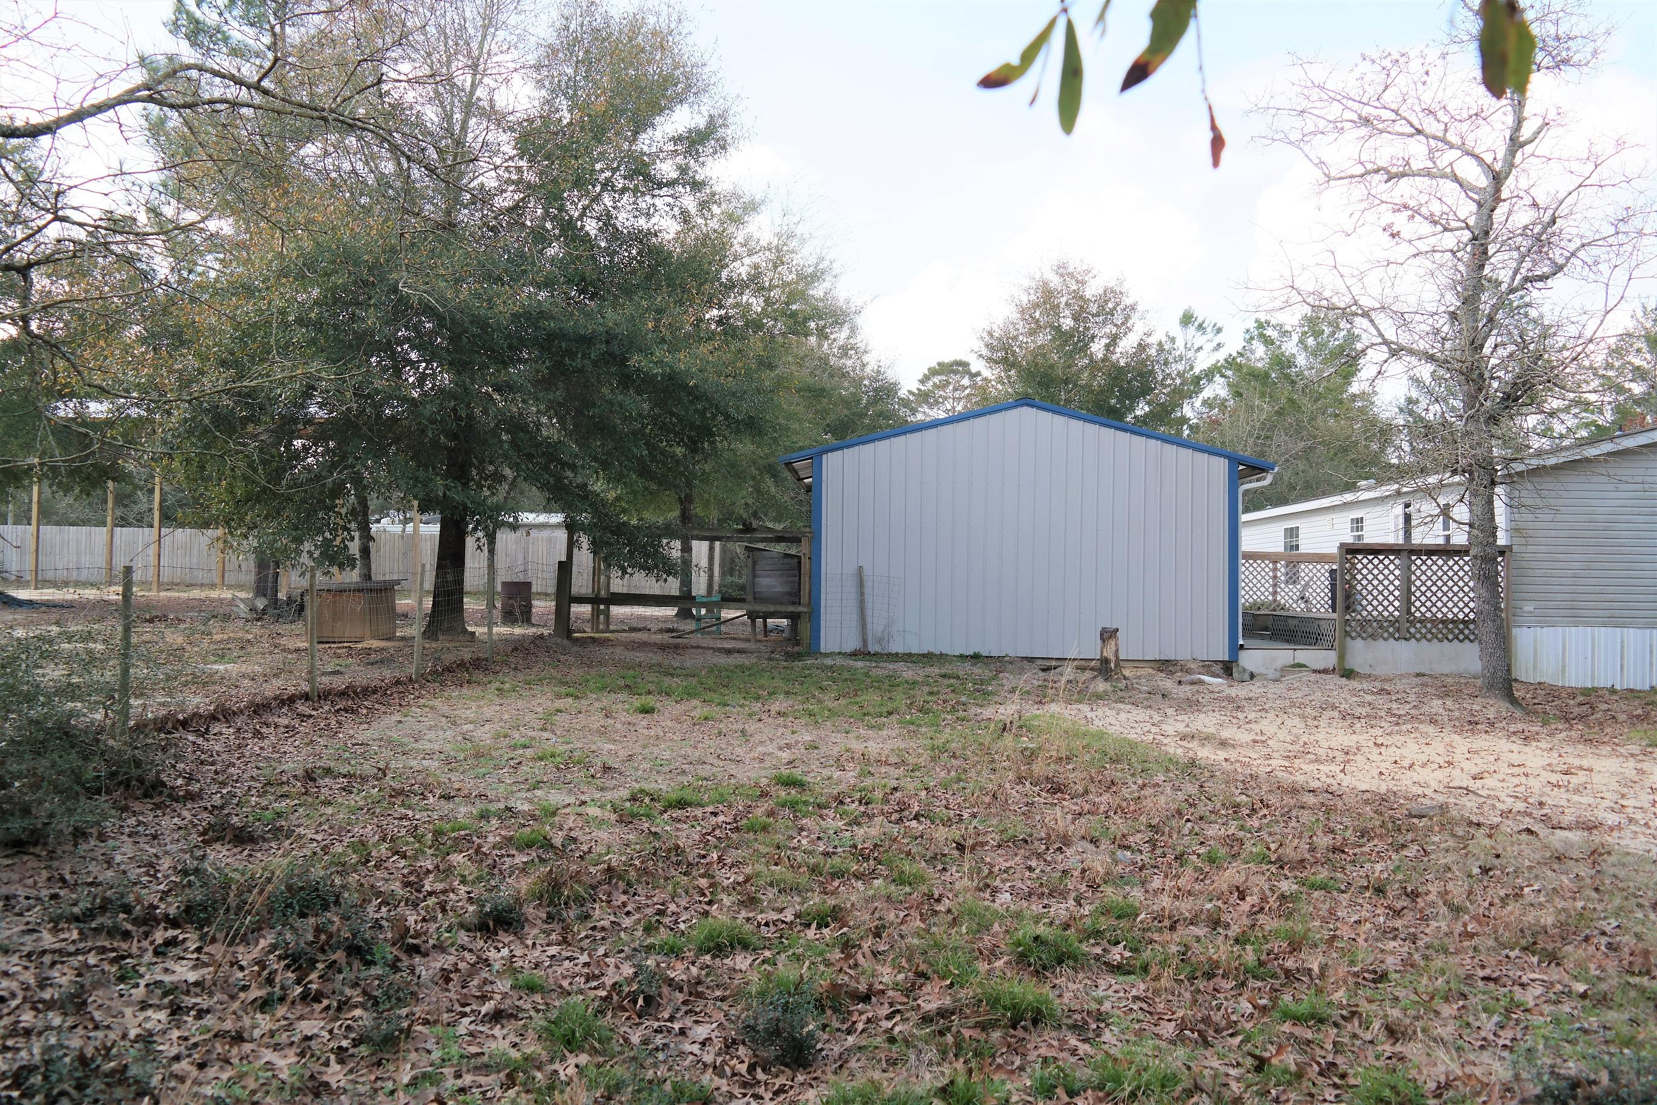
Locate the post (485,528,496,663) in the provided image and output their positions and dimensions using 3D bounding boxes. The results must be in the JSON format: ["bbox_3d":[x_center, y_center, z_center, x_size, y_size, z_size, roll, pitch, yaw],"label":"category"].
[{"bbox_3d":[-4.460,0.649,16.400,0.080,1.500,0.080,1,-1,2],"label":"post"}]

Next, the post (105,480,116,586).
[{"bbox_3d":[-20.819,-0.563,36.000,0.160,3.114,0.160,1,-1,2],"label":"post"}]

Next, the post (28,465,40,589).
[{"bbox_3d":[-21.753,-0.709,34.000,0.160,3.472,0.160,1,-1,2],"label":"post"}]

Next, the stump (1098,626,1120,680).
[{"bbox_3d":[3.686,1.325,16.300,0.280,0.710,0.280,1,-1,2],"label":"stump"}]

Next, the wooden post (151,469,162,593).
[{"bbox_3d":[-17.846,-0.524,33.000,0.160,3.284,0.160,1,-1,2],"label":"wooden post"}]

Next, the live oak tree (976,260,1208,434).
[{"bbox_3d":[8.058,-3.630,38.000,7.500,10.700,7.300,1,-1,2],"label":"live oak tree"}]

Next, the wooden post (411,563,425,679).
[{"bbox_3d":[-4.690,0.780,14.200,0.080,1.324,0.080,3,-1,2],"label":"wooden post"}]

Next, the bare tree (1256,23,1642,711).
[{"bbox_3d":[7.724,-2.360,15.300,4.750,8.400,4.500,1,-1,2],"label":"bare tree"}]

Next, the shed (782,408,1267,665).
[{"bbox_3d":[3.000,-0.269,20.897,7.100,3.700,5.900,1,-1,2],"label":"shed"}]

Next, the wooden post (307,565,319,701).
[{"bbox_3d":[-4.977,0.775,12.000,0.085,1.325,0.085,1,-1,2],"label":"wooden post"}]

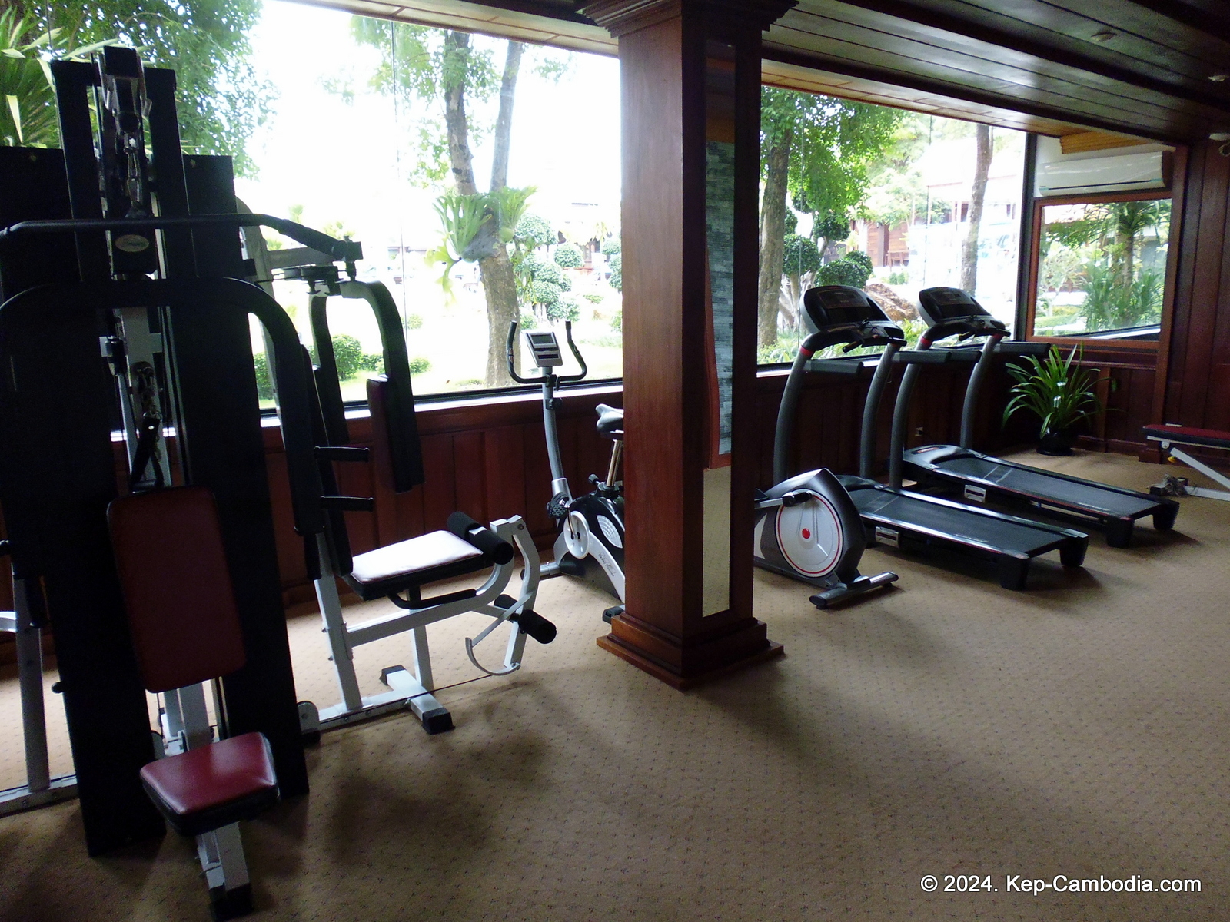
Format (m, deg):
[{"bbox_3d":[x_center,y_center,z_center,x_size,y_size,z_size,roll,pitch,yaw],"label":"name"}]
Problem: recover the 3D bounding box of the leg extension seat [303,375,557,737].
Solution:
[{"bbox_3d":[-0.712,0.322,3.115,0.954,1.207,0.551,-9,13,-35],"label":"leg extension seat"}]

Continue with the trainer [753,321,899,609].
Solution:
[{"bbox_3d":[0.847,-0.174,4.649,0.626,1.550,1.475,-9,13,-35],"label":"trainer"}]

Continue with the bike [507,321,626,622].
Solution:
[{"bbox_3d":[-0.124,-0.016,4.370,0.499,1.378,0.998,-9,13,-35],"label":"bike"}]

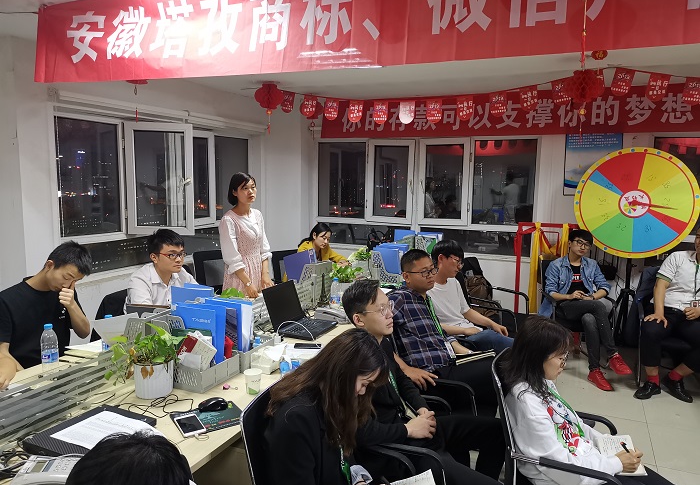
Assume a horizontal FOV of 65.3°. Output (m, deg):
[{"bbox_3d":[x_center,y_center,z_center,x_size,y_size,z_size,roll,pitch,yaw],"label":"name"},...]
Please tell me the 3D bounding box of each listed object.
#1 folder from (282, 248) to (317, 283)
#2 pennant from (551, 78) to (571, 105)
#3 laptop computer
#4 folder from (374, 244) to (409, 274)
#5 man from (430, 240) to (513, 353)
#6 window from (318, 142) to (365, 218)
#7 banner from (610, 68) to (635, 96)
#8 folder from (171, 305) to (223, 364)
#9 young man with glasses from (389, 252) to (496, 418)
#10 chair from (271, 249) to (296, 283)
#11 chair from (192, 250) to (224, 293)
[{"bbox_3d":[-0.309,0.235,3.789,0.220,0.310,0.090,-12,1,26],"label":"folder"},{"bbox_3d":[1.525,-1.085,3.938,0.145,0.197,0.010,-6,3,26],"label":"pennant"},{"bbox_3d":[-0.262,0.371,3.025,0.305,0.246,0.345,4,7,22],"label":"laptop computer"},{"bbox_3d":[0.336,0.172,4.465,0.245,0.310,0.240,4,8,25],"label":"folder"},{"bbox_3d":[0.914,0.607,3.445,0.800,1.210,0.500,3,7,16],"label":"man"},{"bbox_3d":[-0.103,-0.744,6.543,0.622,0.889,0.060,4,8,25],"label":"window"},{"bbox_3d":[2.358,-1.392,4.750,0.185,0.240,0.012,12,10,21],"label":"banner"},{"bbox_3d":[-0.640,0.417,2.277,0.235,0.310,0.050,4,7,22],"label":"folder"},{"bbox_3d":[0.570,0.666,2.960,0.800,1.235,0.540,4,8,25],"label":"young man with glasses"},{"bbox_3d":[-0.353,0.560,4.773,0.600,0.960,0.600,4,7,22],"label":"chair"},{"bbox_3d":[-0.945,0.580,4.475,0.600,0.970,0.600,4,7,22],"label":"chair"}]

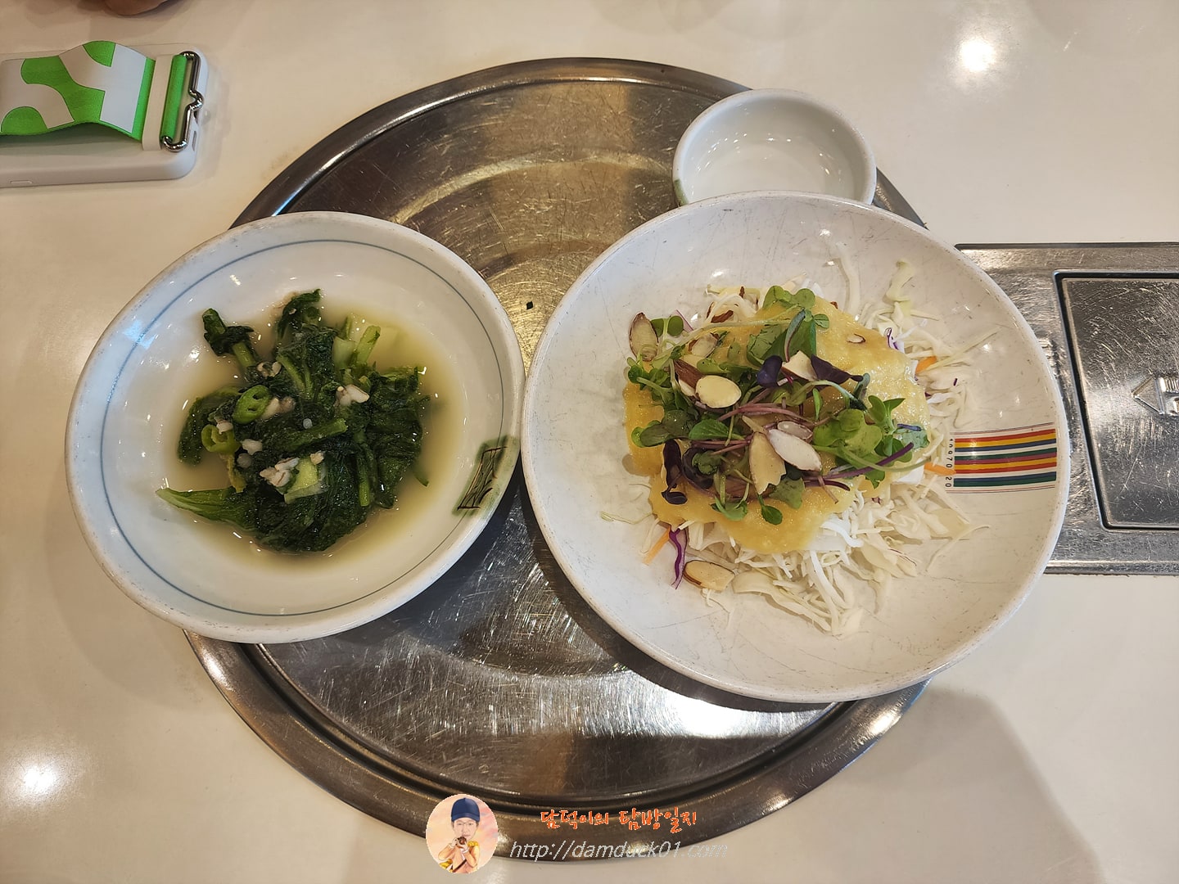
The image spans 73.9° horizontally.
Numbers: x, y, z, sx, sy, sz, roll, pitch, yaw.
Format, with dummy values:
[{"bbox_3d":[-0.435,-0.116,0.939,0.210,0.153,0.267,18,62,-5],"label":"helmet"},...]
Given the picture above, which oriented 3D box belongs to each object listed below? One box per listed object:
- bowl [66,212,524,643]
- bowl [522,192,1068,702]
[{"bbox_3d":[-0.114,-0.006,0.330,0.181,0.045,0.181,-1,71,2],"label":"bowl"},{"bbox_3d":[0.075,0.000,0.320,0.202,0.050,0.202,-1,71,2],"label":"bowl"}]

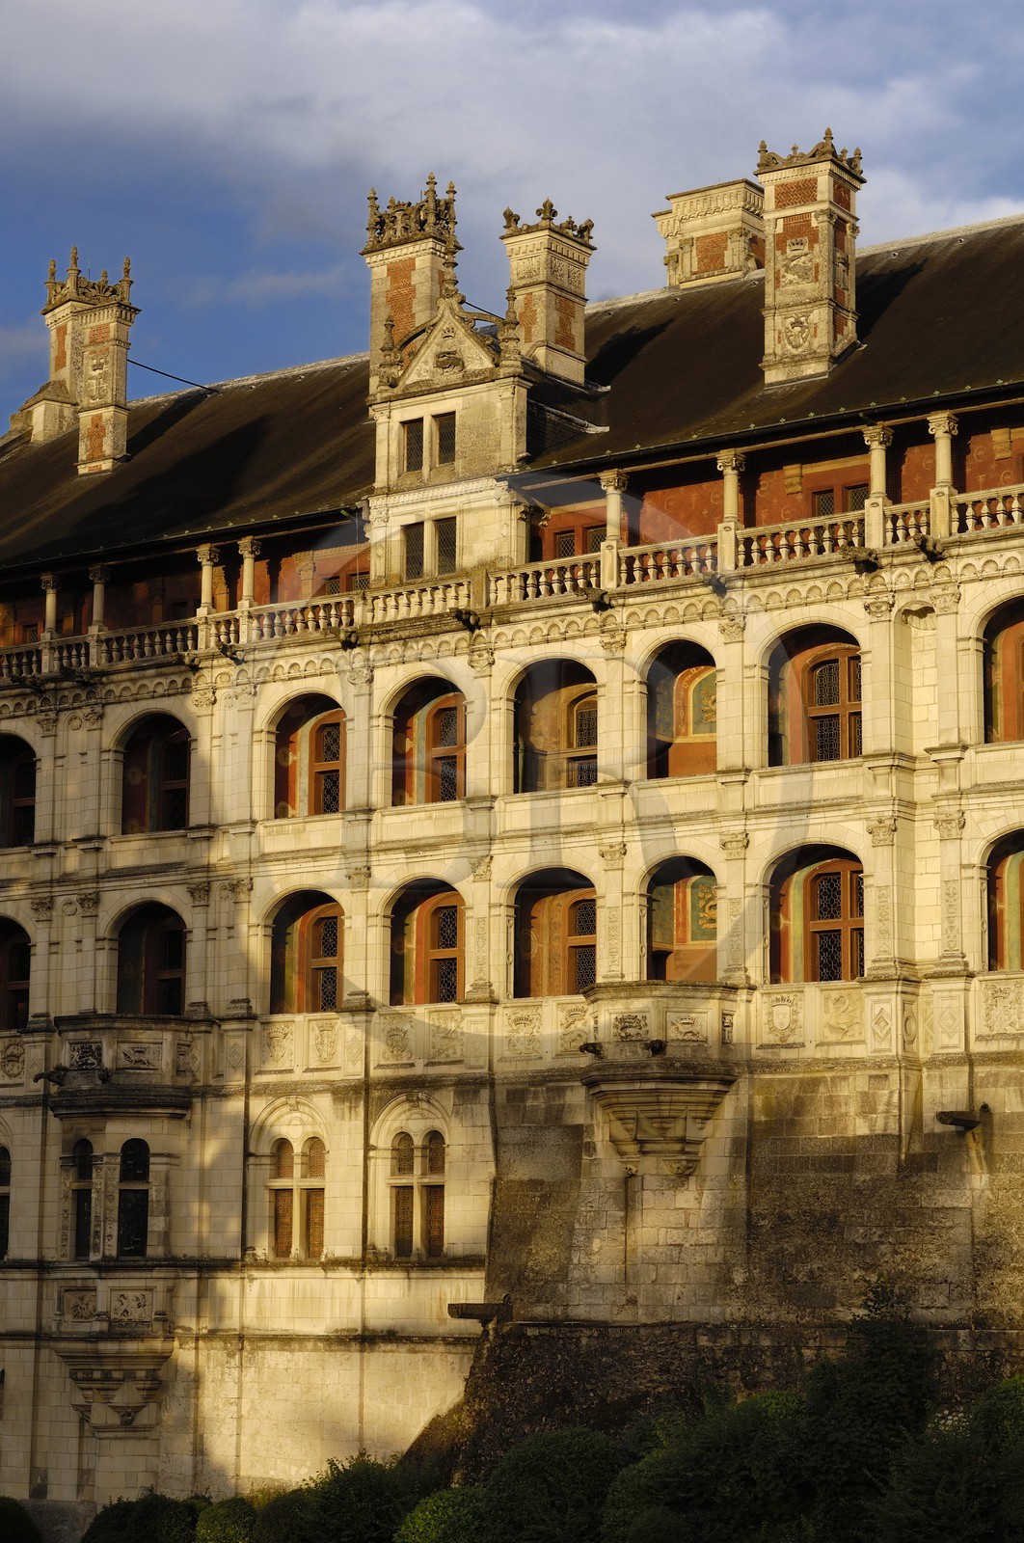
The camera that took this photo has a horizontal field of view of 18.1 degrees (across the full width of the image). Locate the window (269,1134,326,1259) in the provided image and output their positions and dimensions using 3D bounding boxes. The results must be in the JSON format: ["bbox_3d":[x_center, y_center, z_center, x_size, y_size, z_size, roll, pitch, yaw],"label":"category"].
[{"bbox_3d":[-5.296,10.504,79.307,1.580,3.040,0.300,-7,-12,35],"label":"window"}]

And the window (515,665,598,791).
[{"bbox_3d":[1.123,-1.167,76.424,2.631,3.048,0.450,-6,-11,37],"label":"window"}]

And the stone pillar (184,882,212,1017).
[{"bbox_3d":[-8.043,4.585,82.240,0.600,3.410,0.320,-7,-12,35],"label":"stone pillar"}]

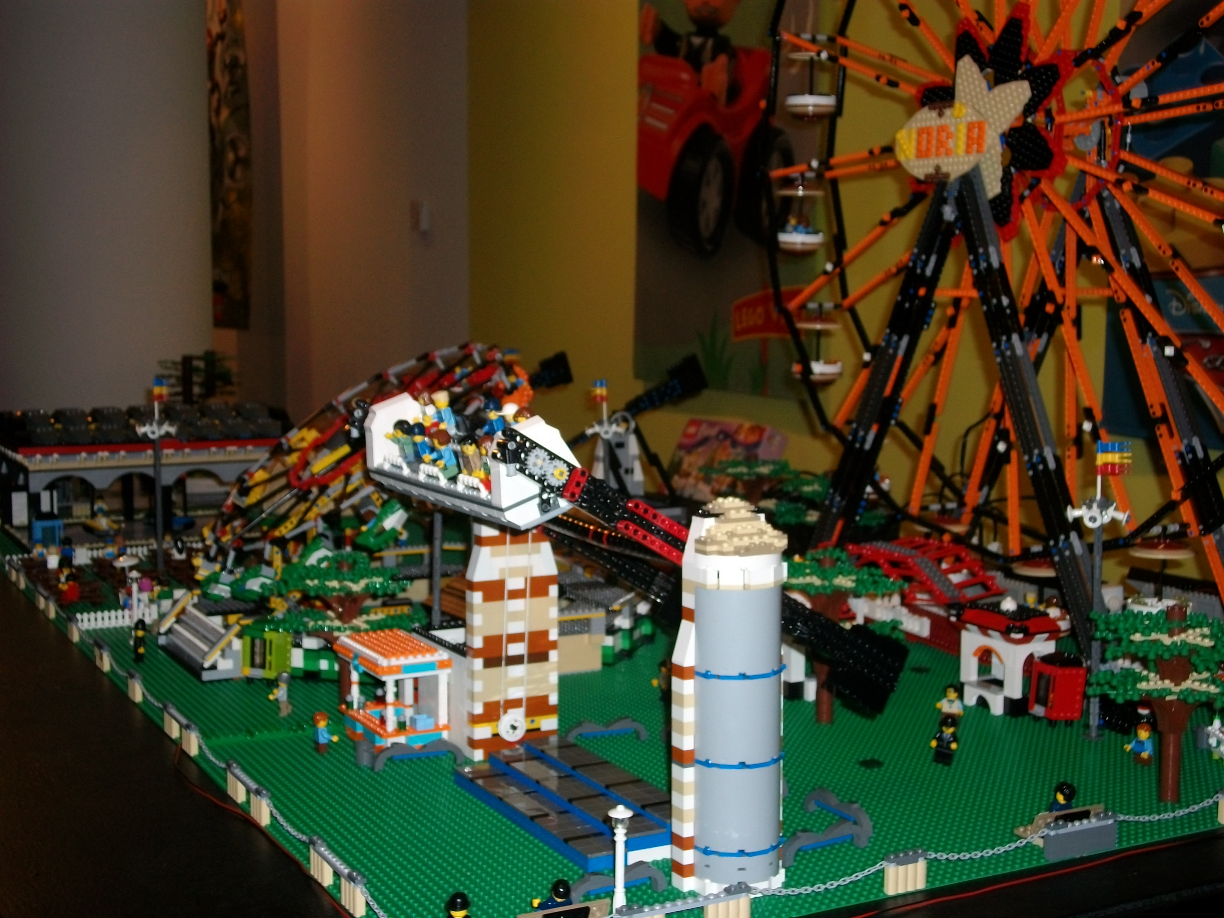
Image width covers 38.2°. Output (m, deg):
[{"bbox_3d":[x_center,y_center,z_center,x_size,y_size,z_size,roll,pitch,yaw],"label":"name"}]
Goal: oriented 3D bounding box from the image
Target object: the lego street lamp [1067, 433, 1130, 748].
[{"bbox_3d":[0.440,0.119,1.598,0.058,0.271,0.054,2,7,19],"label":"lego street lamp"}]

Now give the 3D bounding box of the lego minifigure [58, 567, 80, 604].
[{"bbox_3d":[-0.680,0.159,2.213,0.017,0.041,0.024,-3,8,-28],"label":"lego minifigure"}]

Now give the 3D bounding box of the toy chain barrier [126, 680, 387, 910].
[{"bbox_3d":[-0.300,0.260,1.422,0.009,0.028,0.708,-3,8,-28],"label":"toy chain barrier"}]

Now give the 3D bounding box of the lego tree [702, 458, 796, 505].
[{"bbox_3d":[0.197,0.070,2.512,0.144,0.154,0.144,-3,8,-28],"label":"lego tree"}]

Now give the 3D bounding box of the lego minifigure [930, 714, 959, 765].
[{"bbox_3d":[0.287,0.241,1.526,0.024,0.044,0.017,7,9,43],"label":"lego minifigure"}]

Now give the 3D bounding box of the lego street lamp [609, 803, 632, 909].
[{"bbox_3d":[0.006,0.265,1.147,0.017,0.083,0.017,0,7,0],"label":"lego street lamp"}]

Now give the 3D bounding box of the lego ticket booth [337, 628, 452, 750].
[{"bbox_3d":[-0.198,0.209,1.600,0.067,0.088,0.118,-3,8,-28],"label":"lego ticket booth"}]

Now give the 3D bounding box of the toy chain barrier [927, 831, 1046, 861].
[{"bbox_3d":[0.267,0.277,1.257,0.109,0.013,0.004,-3,8,-28],"label":"toy chain barrier"}]

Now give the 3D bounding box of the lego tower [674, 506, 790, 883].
[{"bbox_3d":[0.089,0.163,1.216,0.080,0.272,0.048,-3,8,-28],"label":"lego tower"}]

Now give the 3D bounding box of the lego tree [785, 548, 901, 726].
[{"bbox_3d":[0.200,0.168,1.655,0.148,0.160,0.148,-3,8,-28],"label":"lego tree"}]

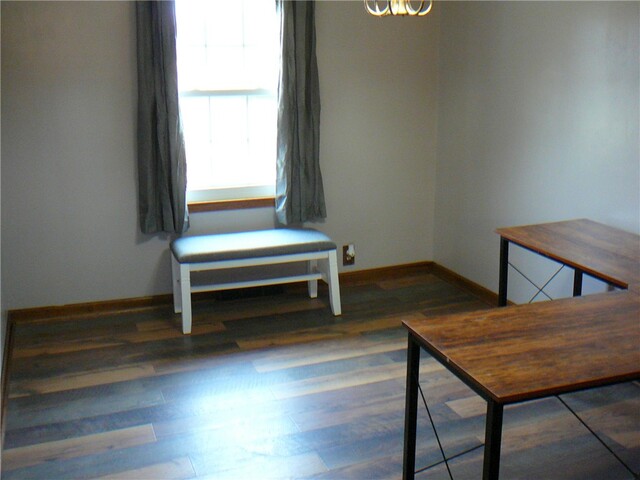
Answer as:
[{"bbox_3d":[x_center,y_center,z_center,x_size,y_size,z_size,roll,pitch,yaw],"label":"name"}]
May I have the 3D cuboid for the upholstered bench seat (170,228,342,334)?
[{"bbox_3d":[-0.396,0.222,3.962,0.975,0.487,0.405,-5,16,-20],"label":"upholstered bench seat"}]

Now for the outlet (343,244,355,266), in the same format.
[{"bbox_3d":[0.211,0.113,4.593,0.085,0.140,0.022,-5,16,-20],"label":"outlet"}]

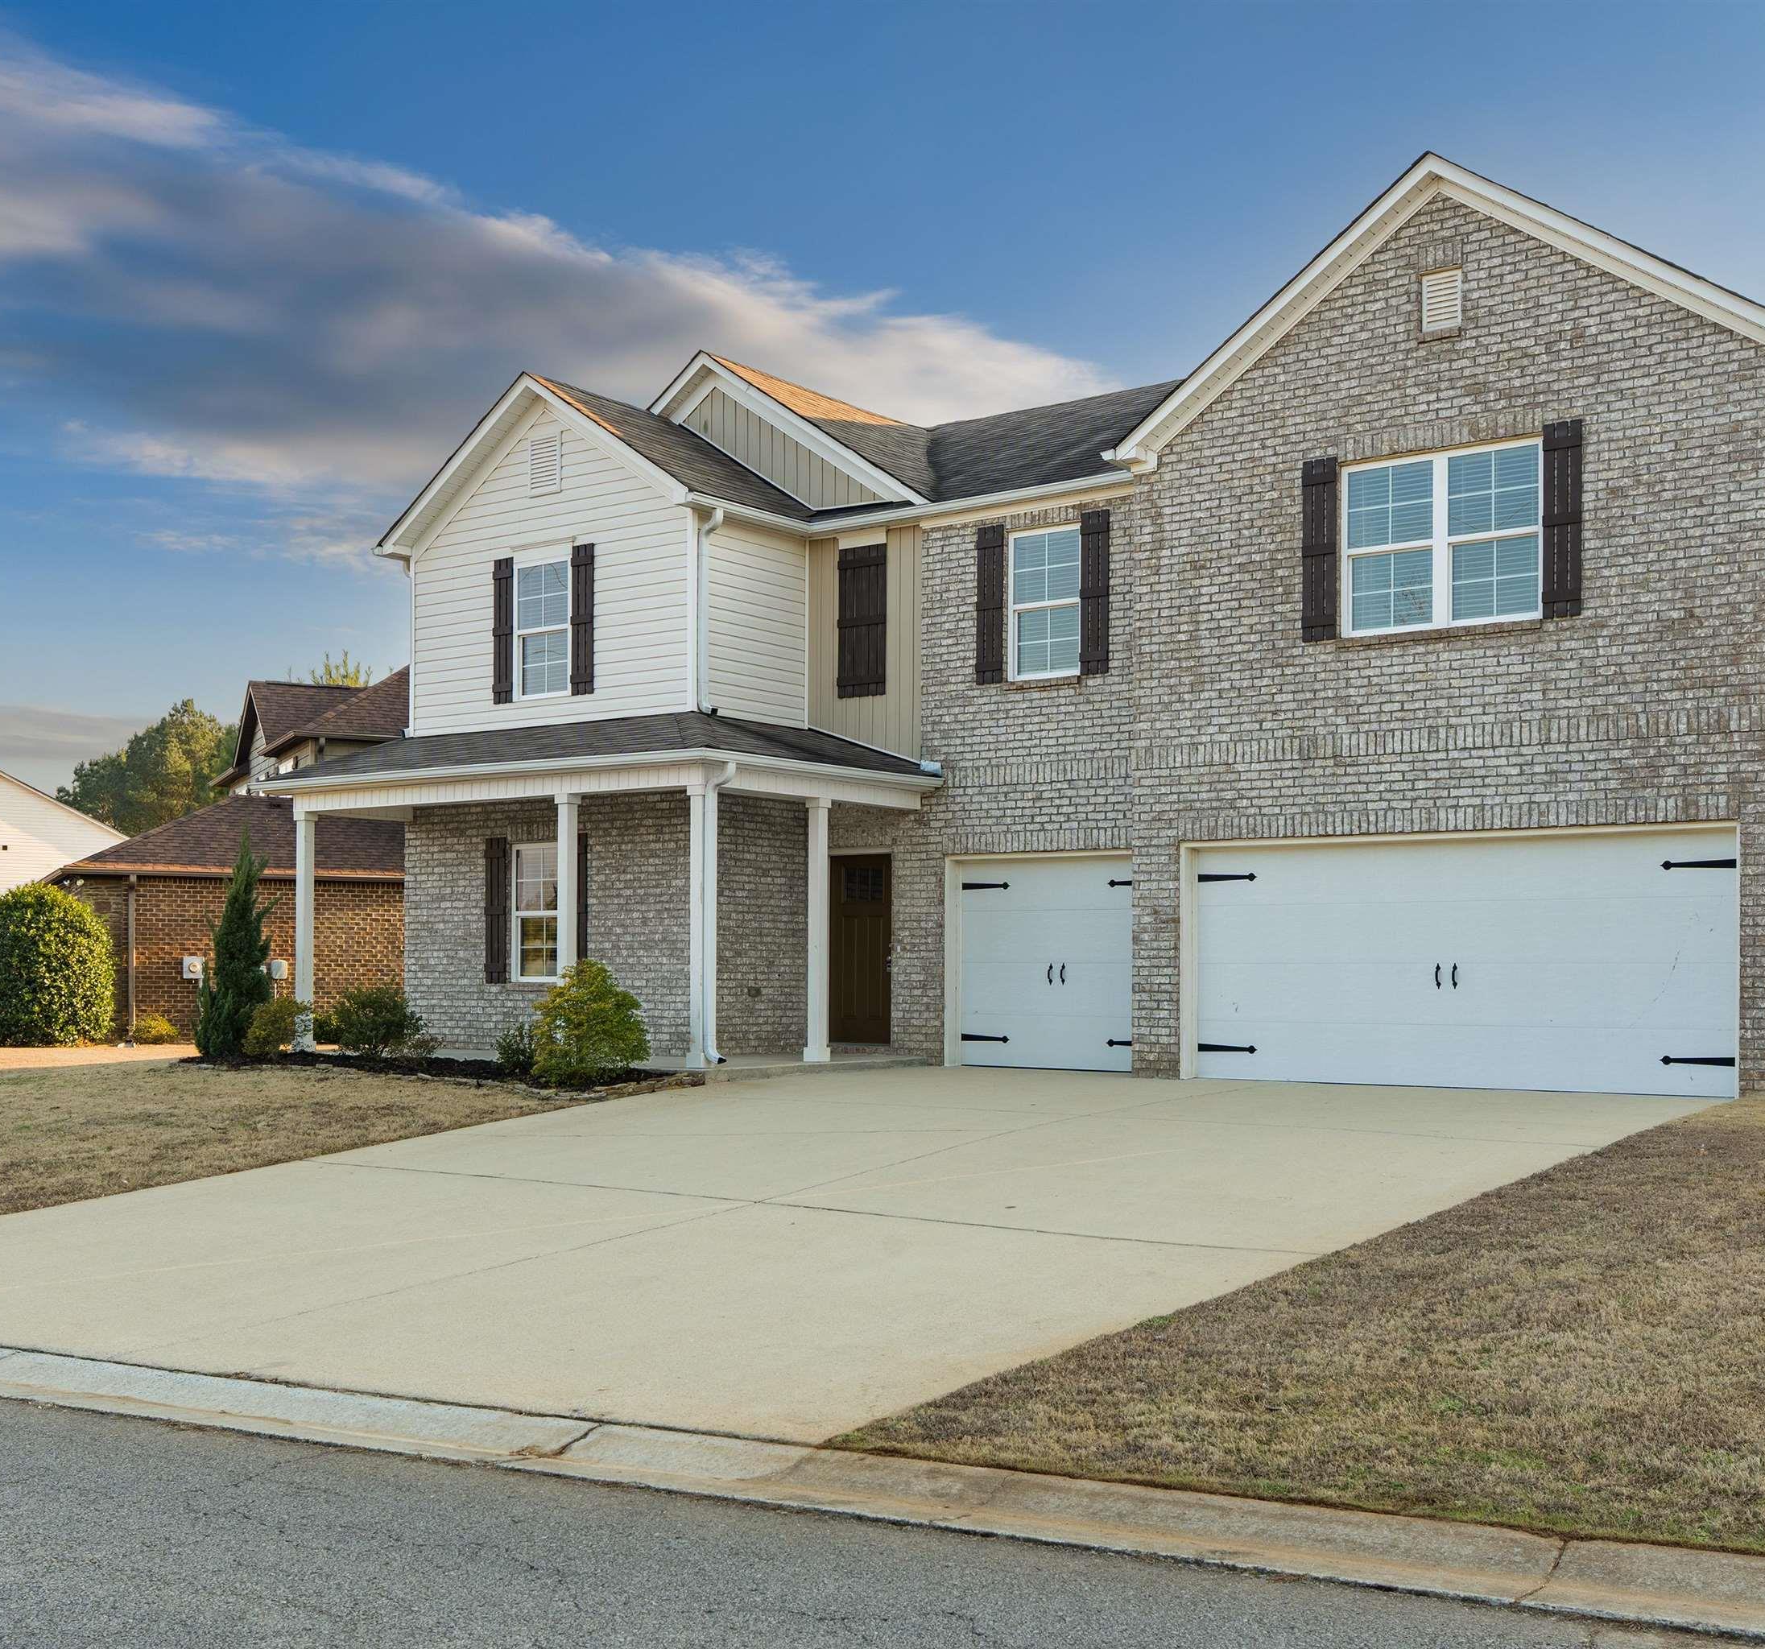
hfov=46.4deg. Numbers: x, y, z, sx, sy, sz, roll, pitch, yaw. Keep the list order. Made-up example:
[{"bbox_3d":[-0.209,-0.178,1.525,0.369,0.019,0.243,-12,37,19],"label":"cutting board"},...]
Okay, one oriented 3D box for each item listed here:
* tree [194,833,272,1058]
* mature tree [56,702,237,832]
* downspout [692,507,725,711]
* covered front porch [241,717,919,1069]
[{"bbox_3d":[-6.930,1.300,22.000,0.850,2.400,0.850,-2,-3,35],"label":"tree"},{"bbox_3d":[-26.615,0.985,75.000,7.800,11.500,7.500,-2,-3,35],"label":"mature tree"},{"bbox_3d":[-1.744,-2.156,20.900,0.280,2.150,0.110,-2,-3,35],"label":"downspout"},{"bbox_3d":[-3.007,0.648,21.600,6.100,3.450,3.700,-2,-3,35],"label":"covered front porch"}]

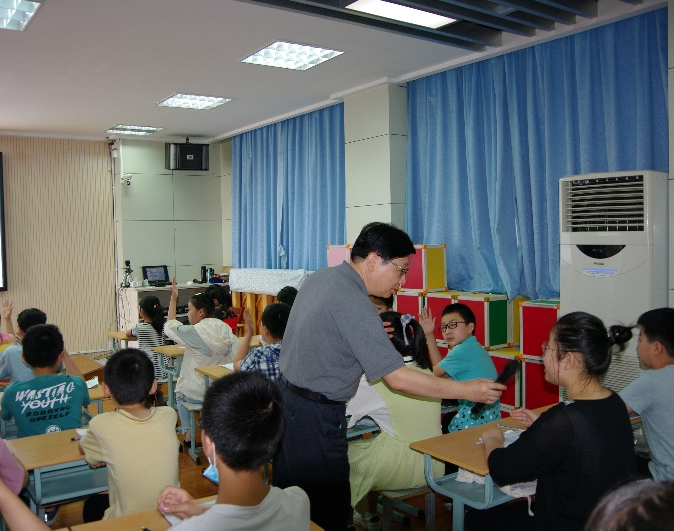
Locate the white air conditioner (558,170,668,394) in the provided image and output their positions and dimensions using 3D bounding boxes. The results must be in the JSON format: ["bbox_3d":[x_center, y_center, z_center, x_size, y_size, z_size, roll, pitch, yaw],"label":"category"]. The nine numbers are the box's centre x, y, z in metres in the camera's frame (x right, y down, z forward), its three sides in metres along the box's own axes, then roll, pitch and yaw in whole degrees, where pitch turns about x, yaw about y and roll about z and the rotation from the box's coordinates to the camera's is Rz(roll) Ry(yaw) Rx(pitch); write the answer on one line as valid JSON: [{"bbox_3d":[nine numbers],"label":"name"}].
[{"bbox_3d":[1.717,0.372,3.642,0.380,1.820,0.560,-4,4,-36],"label":"white air conditioner"}]

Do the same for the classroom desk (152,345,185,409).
[{"bbox_3d":[-1.048,0.993,4.595,0.600,0.725,0.400,-3,4,-35],"label":"classroom desk"}]

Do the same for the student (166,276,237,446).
[{"bbox_3d":[-0.987,0.693,4.271,0.570,1.240,0.430,2,5,44],"label":"student"}]

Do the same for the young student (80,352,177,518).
[{"bbox_3d":[-0.769,0.883,2.298,0.450,1.178,0.650,-3,4,-28],"label":"young student"}]

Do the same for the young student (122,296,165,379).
[{"bbox_3d":[-1.580,0.765,4.990,0.370,1.050,0.560,-4,5,-40],"label":"young student"}]

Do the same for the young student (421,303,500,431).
[{"bbox_3d":[0.573,0.793,3.074,0.580,1.210,0.430,1,4,30],"label":"young student"}]

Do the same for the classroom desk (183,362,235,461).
[{"bbox_3d":[-0.535,0.981,3.862,0.600,0.700,0.410,-4,4,-36],"label":"classroom desk"}]

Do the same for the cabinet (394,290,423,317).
[{"bbox_3d":[0.690,0.382,5.014,0.275,0.370,0.325,-3,4,-35],"label":"cabinet"}]

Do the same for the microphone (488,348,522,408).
[{"bbox_3d":[0.563,0.437,2.125,0.050,0.270,0.050,36,11,0],"label":"microphone"}]

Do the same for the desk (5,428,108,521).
[{"bbox_3d":[-1.035,1.105,2.587,0.600,0.725,0.400,-3,4,-35],"label":"desk"}]

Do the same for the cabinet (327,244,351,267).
[{"bbox_3d":[0.118,-0.016,5.793,0.275,0.370,0.325,-3,4,-35],"label":"cabinet"}]

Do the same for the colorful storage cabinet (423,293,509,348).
[{"bbox_3d":[0.990,0.400,4.590,0.275,0.370,0.660,-3,4,-35],"label":"colorful storage cabinet"}]

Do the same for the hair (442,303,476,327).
[{"bbox_3d":[0.635,0.276,3.120,0.190,0.170,0.168,-4,4,-38],"label":"hair"}]

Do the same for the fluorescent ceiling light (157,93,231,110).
[{"bbox_3d":[-1.458,-1.687,6.091,0.590,0.080,0.590,-4,4,-35],"label":"fluorescent ceiling light"}]

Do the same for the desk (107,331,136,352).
[{"bbox_3d":[-1.635,0.966,5.290,0.600,0.750,0.400,-4,4,-35],"label":"desk"}]

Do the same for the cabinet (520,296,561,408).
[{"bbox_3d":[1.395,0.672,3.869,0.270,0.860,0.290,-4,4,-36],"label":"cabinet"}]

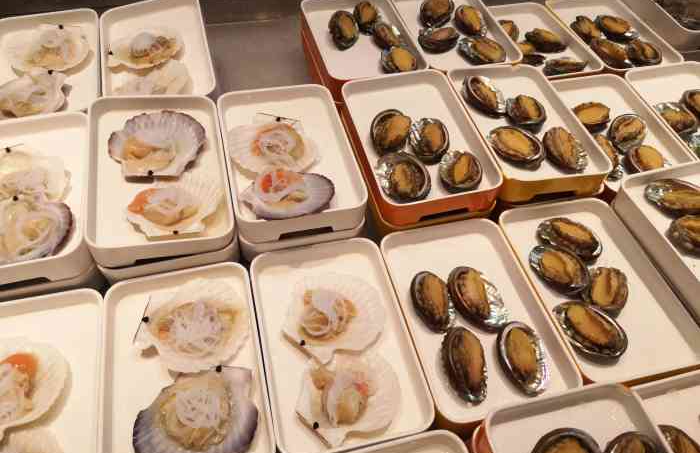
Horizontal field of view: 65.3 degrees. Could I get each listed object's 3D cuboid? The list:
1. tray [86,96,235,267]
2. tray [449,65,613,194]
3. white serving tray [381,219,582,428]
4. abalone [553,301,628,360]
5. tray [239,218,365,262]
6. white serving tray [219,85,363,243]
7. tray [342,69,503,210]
[{"bbox_3d":[-0.213,-0.059,0.613,0.142,0.038,0.218,-6,54,-16],"label":"tray"},{"bbox_3d":[0.226,-0.131,0.723,0.142,0.038,0.218,-7,52,-12],"label":"tray"},{"bbox_3d":[0.124,0.095,0.569,0.142,0.038,0.218,-10,50,-10],"label":"white serving tray"},{"bbox_3d":[0.241,0.104,0.546,0.074,0.023,0.049,24,52,15],"label":"abalone"},{"bbox_3d":[-0.075,-0.059,0.678,0.142,0.038,0.218,-8,51,-13],"label":"tray"},{"bbox_3d":[-0.072,-0.082,0.651,0.142,0.038,0.218,-8,51,-13],"label":"white serving tray"},{"bbox_3d":[0.082,-0.107,0.681,0.142,0.038,0.218,-11,53,-9],"label":"tray"}]

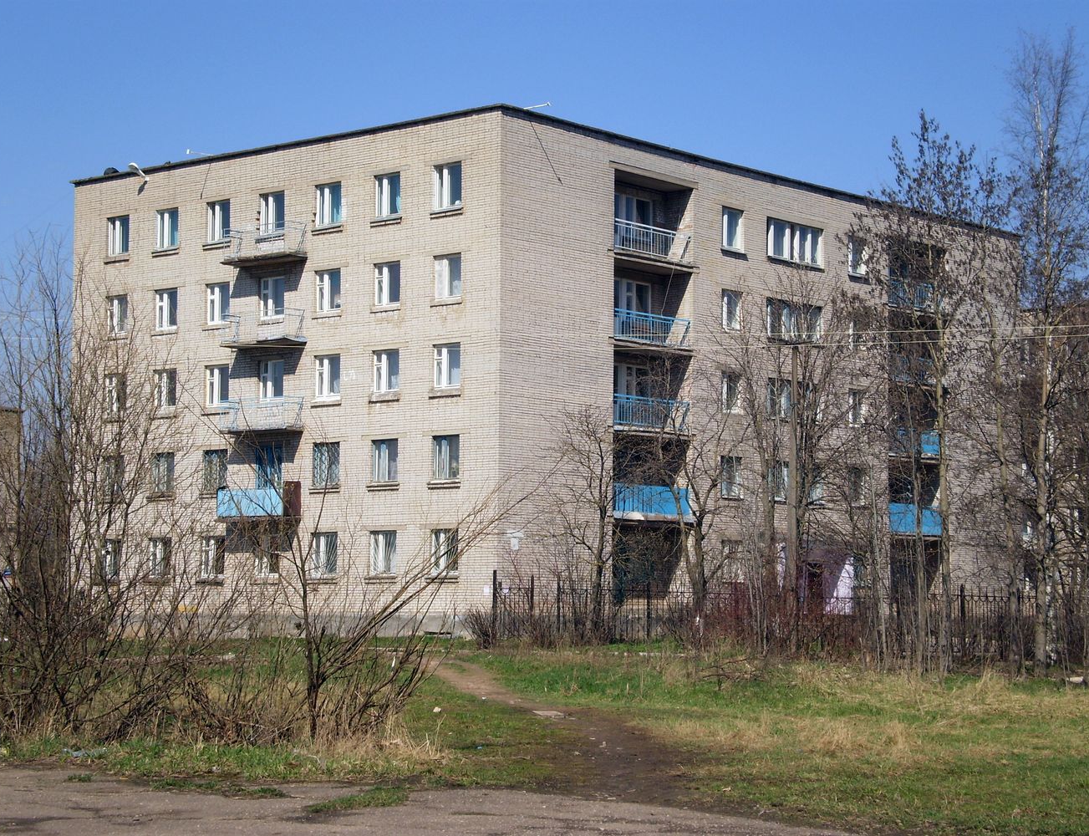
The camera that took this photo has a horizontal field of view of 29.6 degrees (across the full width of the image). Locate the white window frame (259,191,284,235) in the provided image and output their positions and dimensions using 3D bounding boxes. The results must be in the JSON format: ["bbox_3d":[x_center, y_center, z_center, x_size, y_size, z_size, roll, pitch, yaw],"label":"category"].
[{"bbox_3d":[-8.632,-6.537,65.798,1.124,1.340,0.150,-4,-7,35],"label":"white window frame"}]

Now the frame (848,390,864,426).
[{"bbox_3d":[11.223,-0.354,74.103,0.120,1.400,1.120,-4,-7,41],"label":"frame"}]

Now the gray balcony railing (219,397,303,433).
[{"bbox_3d":[-8.898,-0.100,64.675,2.740,1.004,0.880,-4,-7,35],"label":"gray balcony railing"}]

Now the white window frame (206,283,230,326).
[{"bbox_3d":[-10.845,-3.775,68.495,1.120,1.400,0.120,-4,-6,37],"label":"white window frame"}]

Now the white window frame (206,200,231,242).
[{"bbox_3d":[-10.562,-6.410,67.174,1.119,1.336,0.150,-4,-7,35],"label":"white window frame"}]

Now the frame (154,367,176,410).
[{"bbox_3d":[-12.525,-0.925,68.543,1.120,1.370,0.130,-3,-5,40],"label":"frame"}]

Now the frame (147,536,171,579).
[{"bbox_3d":[-12.890,4.695,69.161,1.120,1.400,0.120,-4,-6,37],"label":"frame"}]

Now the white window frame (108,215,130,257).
[{"bbox_3d":[-14.511,-6.210,70.611,1.120,1.370,0.130,-3,-5,40],"label":"white window frame"}]

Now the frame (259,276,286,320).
[{"bbox_3d":[-8.558,-3.757,65.361,1.120,1.370,0.130,-3,-5,40],"label":"frame"}]

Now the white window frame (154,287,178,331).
[{"bbox_3d":[-12.827,-3.648,69.948,1.120,1.400,0.120,-4,-6,37],"label":"white window frame"}]

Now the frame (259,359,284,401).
[{"bbox_3d":[-8.556,-1.110,65.172,1.120,1.370,0.130,-3,-5,40],"label":"frame"}]

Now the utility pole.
[{"bbox_3d":[6.567,2.032,54.502,0.260,8.069,0.260,0,-6,0],"label":"utility pole"}]

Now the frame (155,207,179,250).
[{"bbox_3d":[-12.544,-6.283,68.938,1.120,1.370,0.130,-3,-5,40],"label":"frame"}]

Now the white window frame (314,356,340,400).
[{"bbox_3d":[-6.663,-1.256,63.850,1.106,1.382,0.150,-4,-7,35],"label":"white window frame"}]

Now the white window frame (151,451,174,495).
[{"bbox_3d":[-12.575,1.861,68.388,1.120,1.370,0.130,-3,-5,40],"label":"white window frame"}]

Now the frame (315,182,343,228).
[{"bbox_3d":[-6.681,-6.648,64.404,1.097,1.365,0.150,-4,-7,35],"label":"frame"}]

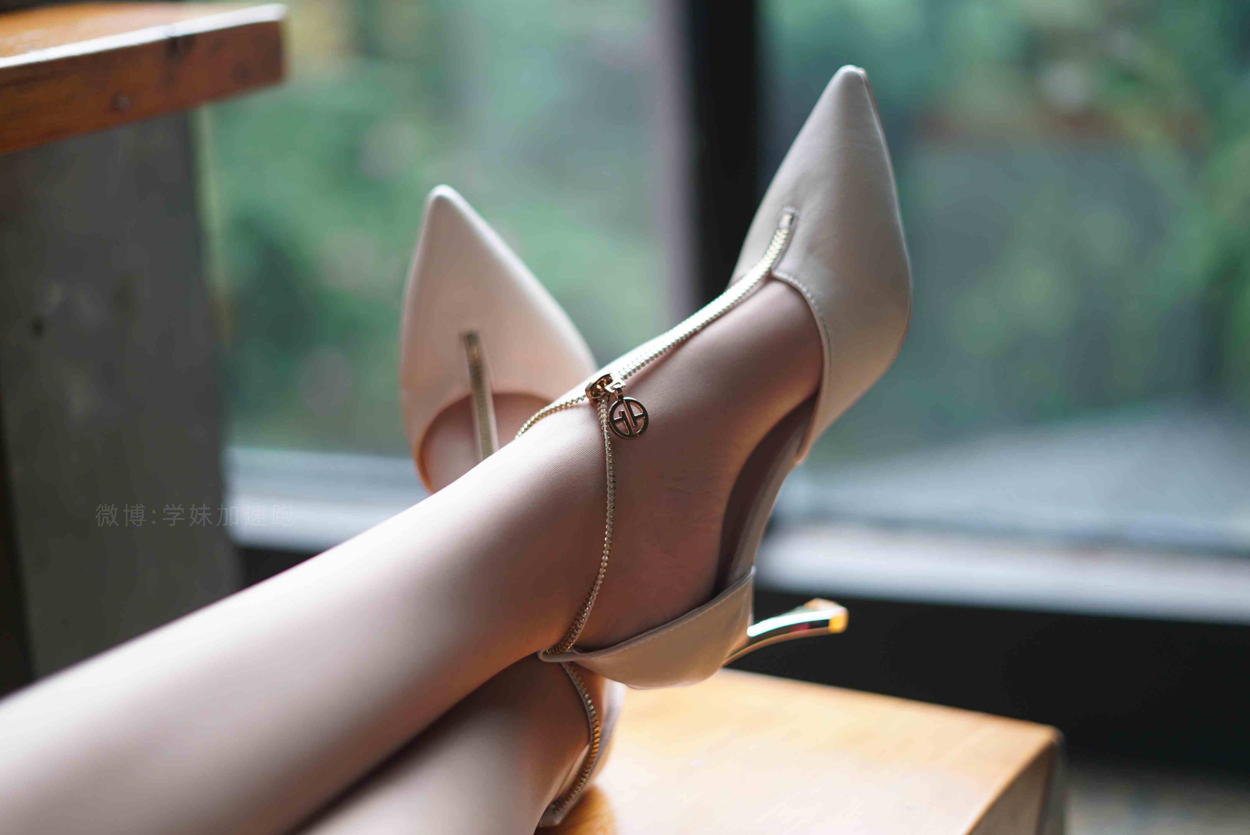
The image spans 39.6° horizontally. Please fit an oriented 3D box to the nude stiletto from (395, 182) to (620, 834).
[{"bbox_3d":[-0.052,0.026,0.685,0.080,0.248,0.144,-16,3,12],"label":"nude stiletto"}]

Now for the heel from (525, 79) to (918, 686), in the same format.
[{"bbox_3d":[0.032,-0.027,0.617,0.144,0.248,0.080,15,-15,-40],"label":"heel"}]

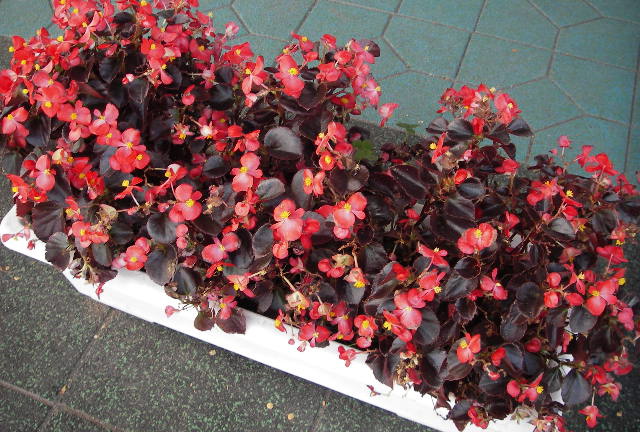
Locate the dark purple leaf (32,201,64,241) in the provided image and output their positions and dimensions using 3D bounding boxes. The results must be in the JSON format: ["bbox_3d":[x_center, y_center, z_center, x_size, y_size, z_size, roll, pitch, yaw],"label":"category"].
[{"bbox_3d":[-0.418,0.005,1.082,0.046,0.014,0.065,-4,79,-17],"label":"dark purple leaf"}]

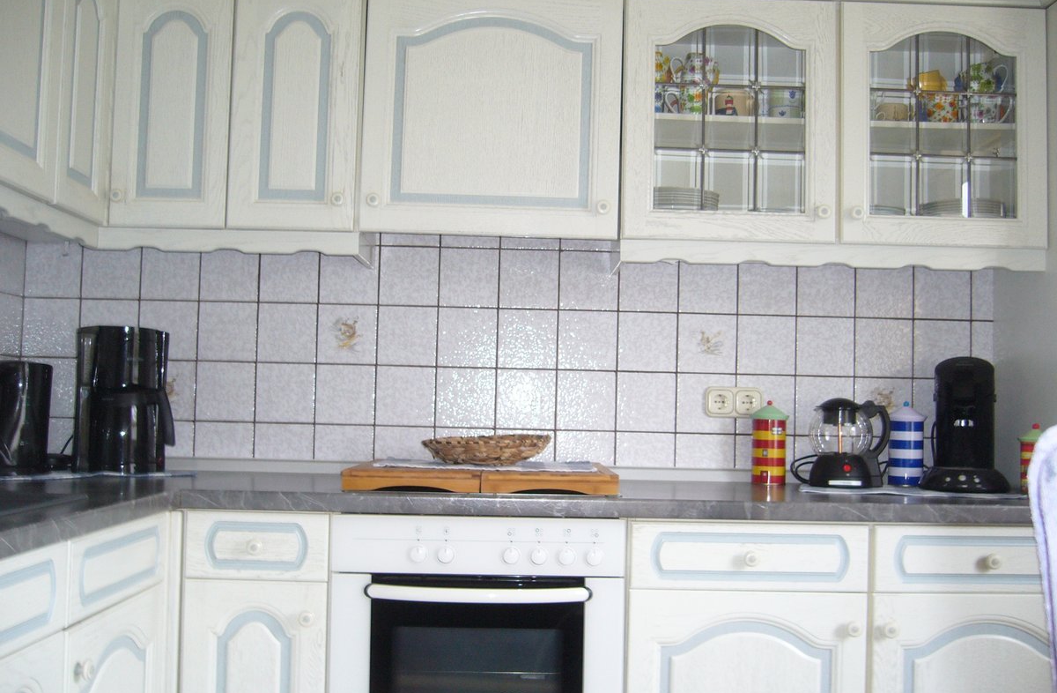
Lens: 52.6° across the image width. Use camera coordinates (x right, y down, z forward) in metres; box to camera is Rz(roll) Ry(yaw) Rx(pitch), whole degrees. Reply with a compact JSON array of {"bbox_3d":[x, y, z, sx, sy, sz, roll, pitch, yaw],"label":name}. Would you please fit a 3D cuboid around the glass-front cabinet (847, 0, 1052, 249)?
[{"bbox_3d":[0.968,-0.506,2.615,0.495,0.571,0.330,1,-2,-1],"label":"glass-front cabinet"}]

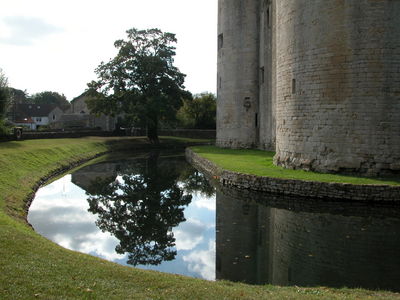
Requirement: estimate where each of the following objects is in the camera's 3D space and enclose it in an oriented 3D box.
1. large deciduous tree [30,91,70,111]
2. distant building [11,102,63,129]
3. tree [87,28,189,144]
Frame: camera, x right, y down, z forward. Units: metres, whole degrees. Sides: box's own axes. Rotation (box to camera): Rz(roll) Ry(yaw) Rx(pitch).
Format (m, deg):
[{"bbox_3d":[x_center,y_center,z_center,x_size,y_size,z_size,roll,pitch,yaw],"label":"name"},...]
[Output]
[{"bbox_3d":[-49.910,-13.020,135.000,13.300,13.000,12.500,0,4,0],"label":"large deciduous tree"},{"bbox_3d":[-43.400,-8.870,108.000,13.000,7.400,8.000,0,4,-6],"label":"distant building"},{"bbox_3d":[-6.080,-6.280,40.000,10.200,11.400,10.000,0,4,0],"label":"tree"}]

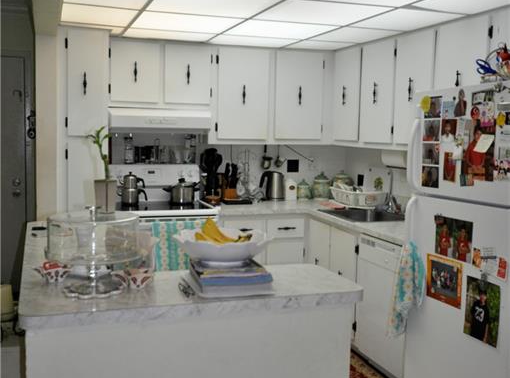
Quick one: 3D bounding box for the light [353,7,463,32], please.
[{"bbox_3d":[0.850,-0.990,3.462,0.440,0.050,0.600,-1,6,-19],"label":"light"}]

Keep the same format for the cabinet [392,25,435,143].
[{"bbox_3d":[1.130,-0.617,3.762,0.320,0.715,0.425,-1,6,-19],"label":"cabinet"}]

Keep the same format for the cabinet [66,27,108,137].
[{"bbox_3d":[-1.176,-0.712,4.139,0.305,0.695,0.570,-1,6,-19],"label":"cabinet"}]

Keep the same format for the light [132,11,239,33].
[{"bbox_3d":[-0.422,-1.031,3.667,0.600,0.050,0.600,-1,6,-19],"label":"light"}]

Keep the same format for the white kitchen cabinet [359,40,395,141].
[{"bbox_3d":[0.985,-0.659,4.180,0.320,0.710,0.475,-1,6,-19],"label":"white kitchen cabinet"}]

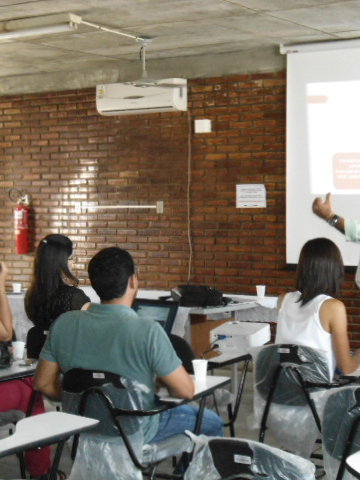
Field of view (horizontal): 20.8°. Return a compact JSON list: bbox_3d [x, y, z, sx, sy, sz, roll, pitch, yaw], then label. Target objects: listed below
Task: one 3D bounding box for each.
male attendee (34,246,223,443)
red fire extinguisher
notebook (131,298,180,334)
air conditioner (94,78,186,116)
[{"bbox_3d":[-0.170,0.668,4.080,0.630,1.290,0.790,1,2,38],"label":"male attendee"},{"bbox_3d":[-1.615,-0.168,9.983,0.170,0.620,0.180,0,2,0],"label":"red fire extinguisher"},{"bbox_3d":[-0.231,0.456,5.375,0.345,0.225,0.320,1,2,37],"label":"notebook"},{"bbox_3d":[-0.359,-1.324,9.104,0.888,0.295,0.210,1,2,34],"label":"air conditioner"}]

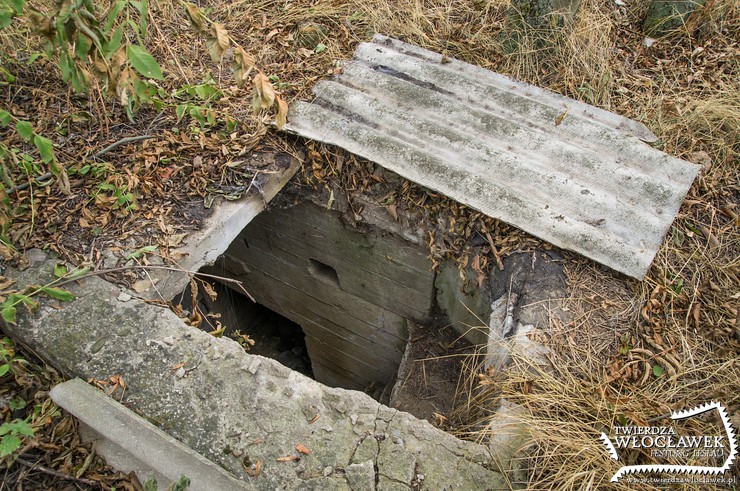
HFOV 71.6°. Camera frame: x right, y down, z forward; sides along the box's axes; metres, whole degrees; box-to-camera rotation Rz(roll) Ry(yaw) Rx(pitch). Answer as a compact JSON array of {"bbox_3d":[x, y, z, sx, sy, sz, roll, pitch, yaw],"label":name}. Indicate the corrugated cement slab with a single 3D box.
[{"bbox_3d":[0.520,-0.560,2.520,1.880,0.060,0.910,28,61,25],"label":"corrugated cement slab"}]

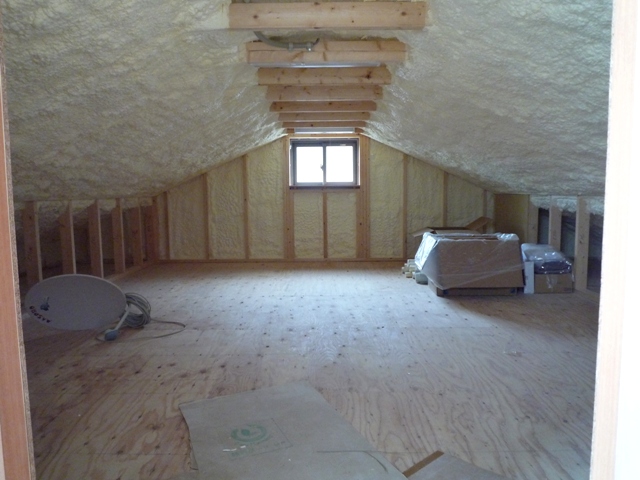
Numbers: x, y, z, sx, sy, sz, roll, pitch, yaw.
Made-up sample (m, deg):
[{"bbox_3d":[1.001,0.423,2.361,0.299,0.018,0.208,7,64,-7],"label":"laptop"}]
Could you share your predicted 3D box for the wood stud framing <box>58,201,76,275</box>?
[{"bbox_3d":[-2.042,0.049,3.735,0.097,0.750,0.040,0,5,1],"label":"wood stud framing"}]

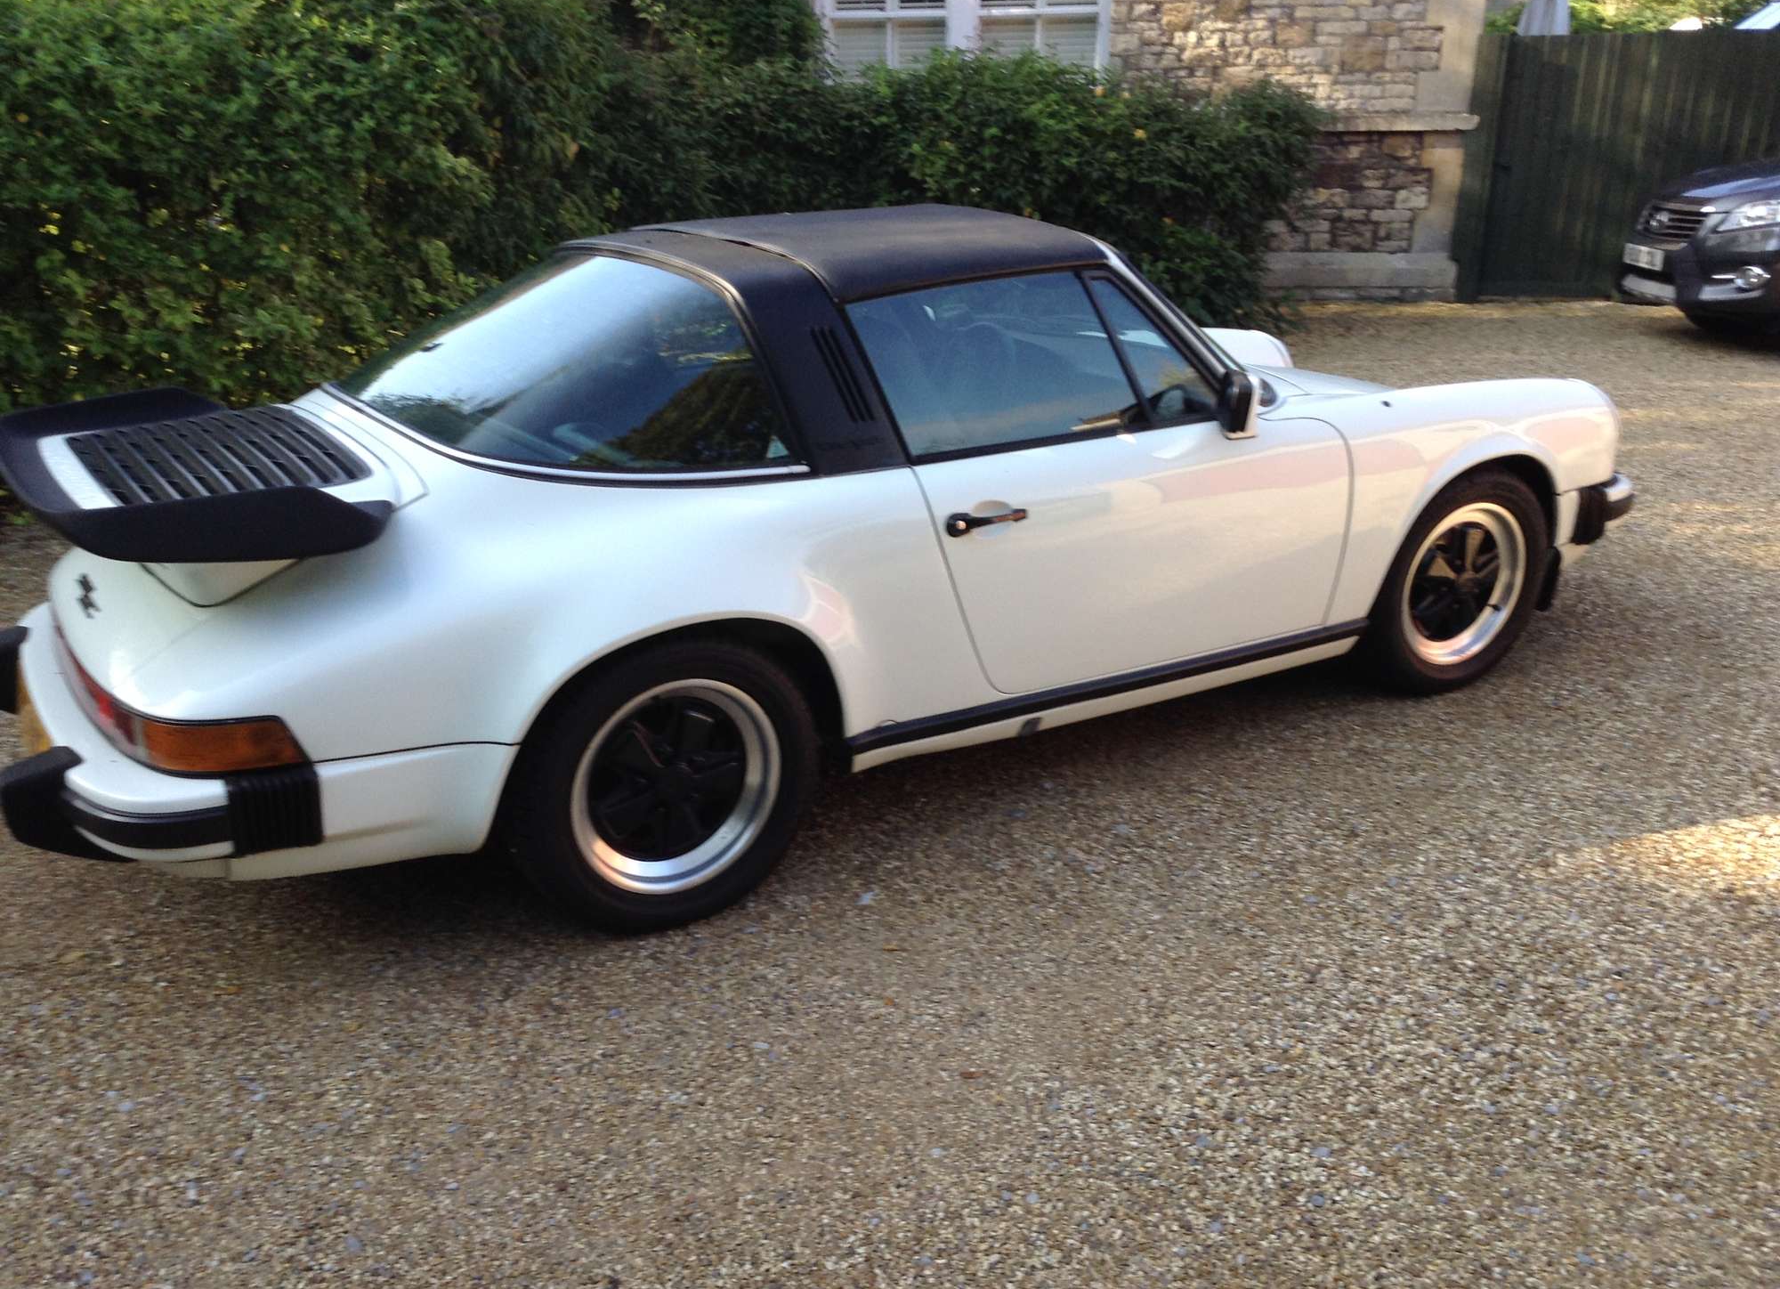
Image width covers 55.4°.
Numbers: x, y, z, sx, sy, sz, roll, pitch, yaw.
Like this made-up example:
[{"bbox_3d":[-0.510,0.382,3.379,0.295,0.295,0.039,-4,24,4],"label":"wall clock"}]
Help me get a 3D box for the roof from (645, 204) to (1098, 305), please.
[{"bbox_3d":[-0.123,-0.960,3.997,0.850,0.135,1.090,-13,24,-30],"label":"roof"}]

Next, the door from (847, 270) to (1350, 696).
[{"bbox_3d":[0.515,-0.381,3.802,1.240,0.880,0.310,-13,24,-30],"label":"door"}]

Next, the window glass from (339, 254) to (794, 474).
[{"bbox_3d":[-0.847,-0.636,3.623,0.760,0.380,1.310,-13,24,-30],"label":"window glass"}]

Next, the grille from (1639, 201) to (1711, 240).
[{"bbox_3d":[4.655,-2.515,10.100,0.170,0.200,0.760,-2,20,-5],"label":"grille"}]

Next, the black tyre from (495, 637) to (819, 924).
[{"bbox_3d":[-0.457,0.250,3.342,0.630,0.630,0.220,-13,24,-30],"label":"black tyre"}]

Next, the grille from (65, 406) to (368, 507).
[{"bbox_3d":[-1.344,-0.384,3.378,0.480,0.080,0.710,-13,24,-30],"label":"grille"}]

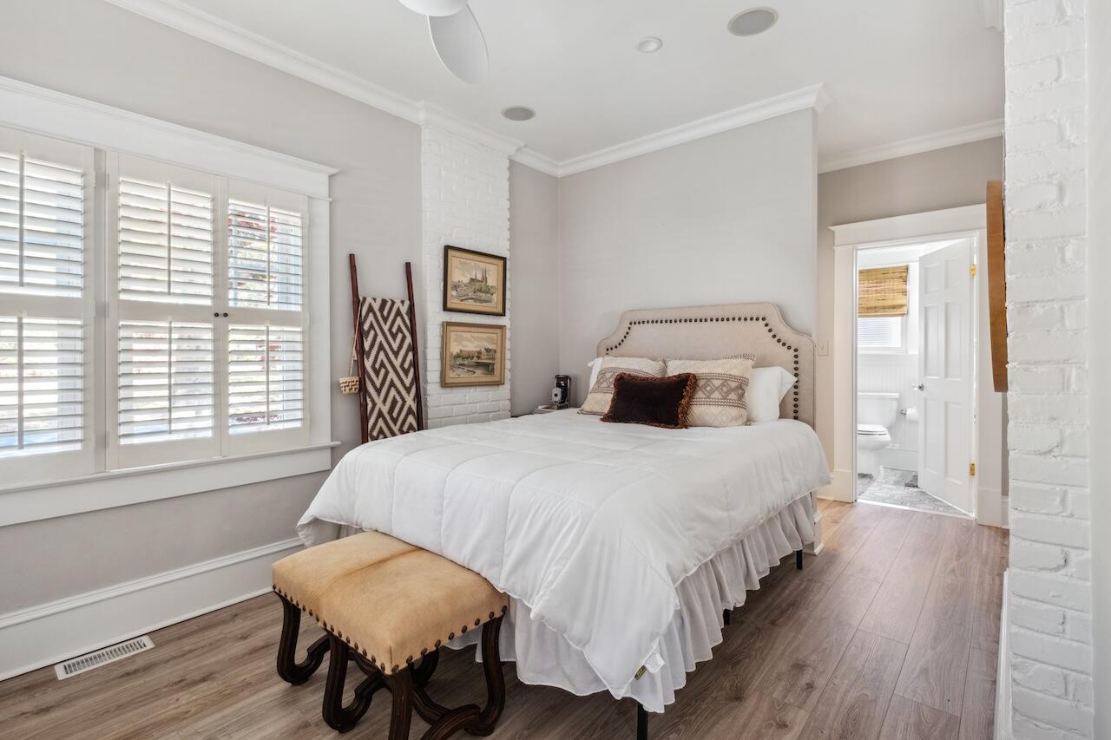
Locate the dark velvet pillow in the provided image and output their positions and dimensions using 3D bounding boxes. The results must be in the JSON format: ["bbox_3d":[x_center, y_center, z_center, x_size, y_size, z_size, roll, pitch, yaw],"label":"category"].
[{"bbox_3d":[0.583,0.185,3.088,0.550,0.335,0.130,1,-21,37],"label":"dark velvet pillow"}]

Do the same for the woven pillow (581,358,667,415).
[{"bbox_3d":[0.460,0.111,3.330,0.500,0.450,0.170,1,-29,39],"label":"woven pillow"}]

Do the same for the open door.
[{"bbox_3d":[3.160,0.026,3.998,0.040,2.030,0.715,0,2,10],"label":"open door"}]

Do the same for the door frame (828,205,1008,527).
[{"bbox_3d":[2.700,-0.053,3.755,1.080,2.230,0.130,1,1,39],"label":"door frame"}]

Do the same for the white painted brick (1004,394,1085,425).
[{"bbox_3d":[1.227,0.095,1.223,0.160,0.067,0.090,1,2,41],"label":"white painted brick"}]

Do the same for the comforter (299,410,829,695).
[{"bbox_3d":[0.180,0.549,2.580,1.840,0.440,2.140,1,1,39],"label":"comforter"}]

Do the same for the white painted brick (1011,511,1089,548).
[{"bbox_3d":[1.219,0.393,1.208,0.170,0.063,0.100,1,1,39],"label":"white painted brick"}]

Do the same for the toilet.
[{"bbox_3d":[3.148,0.641,4.955,0.460,0.785,0.700,1,2,41],"label":"toilet"}]

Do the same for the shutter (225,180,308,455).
[{"bbox_3d":[-1.460,-0.256,2.504,0.035,1.330,0.387,1,2,41],"label":"shutter"}]

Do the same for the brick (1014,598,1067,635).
[{"bbox_3d":[1.206,0.615,1.235,0.093,0.063,0.130,1,1,39],"label":"brick"}]

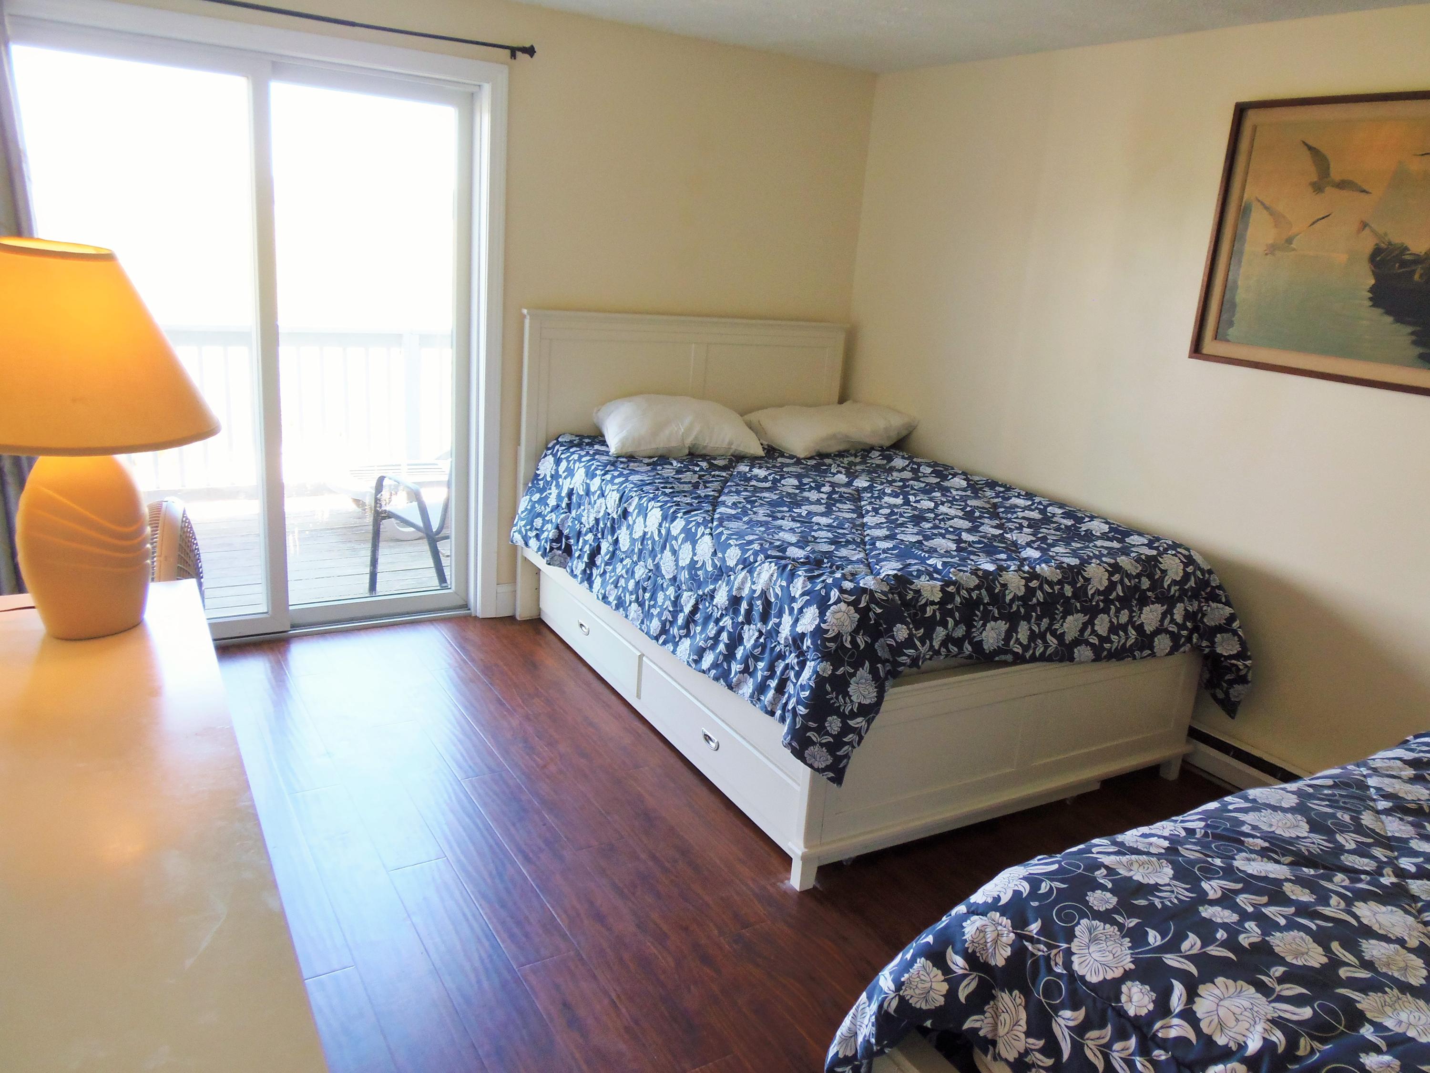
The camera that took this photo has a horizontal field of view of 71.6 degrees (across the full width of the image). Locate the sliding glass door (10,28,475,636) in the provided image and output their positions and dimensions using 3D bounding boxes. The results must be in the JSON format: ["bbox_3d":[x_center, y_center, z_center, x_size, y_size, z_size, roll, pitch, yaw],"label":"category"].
[{"bbox_3d":[-1.615,-0.627,3.623,1.478,2.074,0.097,-5,19,-31],"label":"sliding glass door"}]

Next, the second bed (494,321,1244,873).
[{"bbox_3d":[0.424,-0.042,3.682,1.687,1.312,2.182,-5,19,-31],"label":"second bed"}]

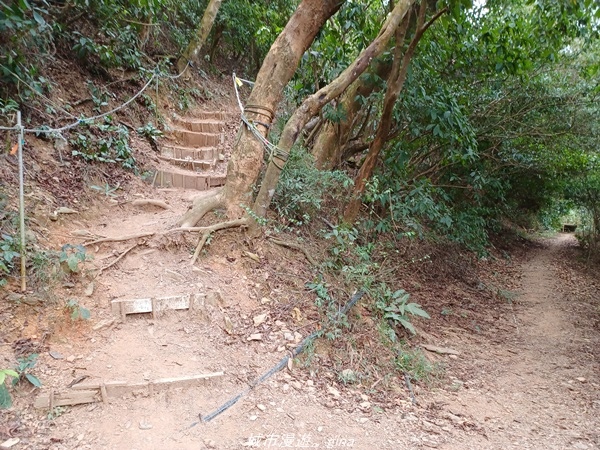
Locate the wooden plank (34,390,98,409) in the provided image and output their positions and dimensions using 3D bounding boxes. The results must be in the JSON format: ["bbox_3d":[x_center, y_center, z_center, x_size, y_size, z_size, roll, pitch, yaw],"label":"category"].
[{"bbox_3d":[-1.536,1.145,2.850,0.380,0.080,0.040,-1,6,-15],"label":"wooden plank"}]

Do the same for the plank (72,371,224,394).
[{"bbox_3d":[-1.153,1.207,3.320,1.100,0.090,0.080,-1,3,-14],"label":"plank"}]

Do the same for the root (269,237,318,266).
[{"bbox_3d":[-0.071,0.287,4.700,0.520,0.260,0.270,0,3,-10],"label":"root"}]

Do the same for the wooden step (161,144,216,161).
[{"bbox_3d":[-1.632,-1.071,6.400,0.830,0.190,0.100,3,6,-7],"label":"wooden step"}]

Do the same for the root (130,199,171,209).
[{"bbox_3d":[-1.829,-0.263,5.300,0.460,0.080,0.120,0,6,-11],"label":"root"}]

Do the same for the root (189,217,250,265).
[{"bbox_3d":[-0.912,0.185,4.850,0.620,0.440,0.380,0,3,-10],"label":"root"}]

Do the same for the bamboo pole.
[{"bbox_3d":[-2.519,-0.202,3.925,0.035,1.630,0.035,2,5,0],"label":"bamboo pole"}]

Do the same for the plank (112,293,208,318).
[{"bbox_3d":[-1.257,0.706,3.850,0.800,0.120,0.050,-1,6,-17],"label":"plank"}]

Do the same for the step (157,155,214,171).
[{"bbox_3d":[-1.598,-0.880,6.100,0.800,0.170,0.110,3,6,-7],"label":"step"}]

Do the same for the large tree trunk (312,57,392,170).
[{"bbox_3d":[0.872,-1.853,7.200,0.550,1.950,0.550,27,2,0],"label":"large tree trunk"}]

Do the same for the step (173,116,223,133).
[{"bbox_3d":[-1.869,-1.832,7.900,0.880,0.240,0.240,0,3,-10],"label":"step"}]

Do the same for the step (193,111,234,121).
[{"bbox_3d":[-1.697,-2.148,8.500,0.800,0.170,0.200,0,3,-8],"label":"step"}]

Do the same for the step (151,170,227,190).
[{"bbox_3d":[-1.556,-0.626,6.100,1.020,0.230,0.200,-1,3,-15],"label":"step"}]

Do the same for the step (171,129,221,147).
[{"bbox_3d":[-1.640,-1.369,6.800,0.770,0.230,0.100,3,6,-7],"label":"step"}]

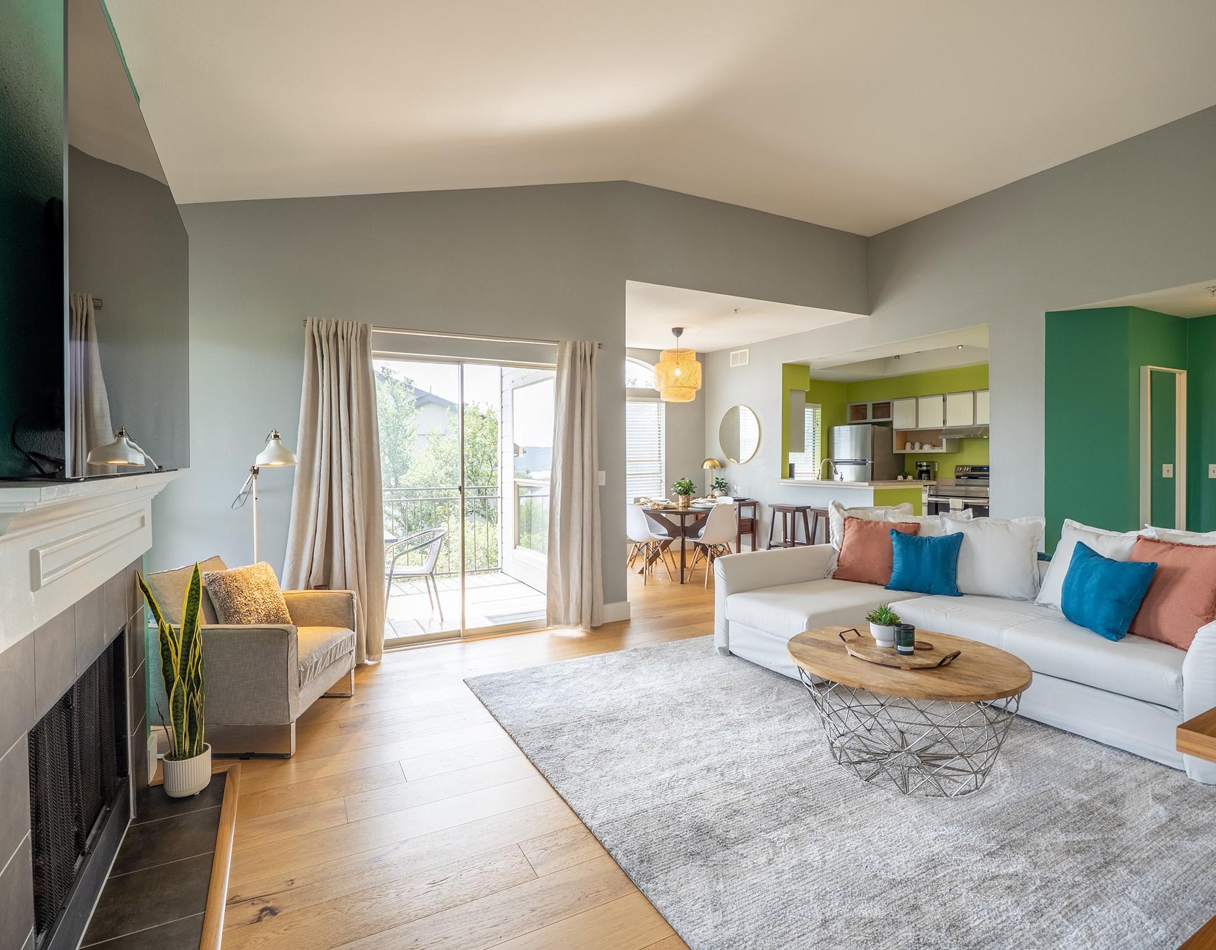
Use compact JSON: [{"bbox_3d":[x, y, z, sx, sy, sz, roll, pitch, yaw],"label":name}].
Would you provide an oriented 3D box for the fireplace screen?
[{"bbox_3d":[-1.508,0.814,1.683,0.050,0.530,0.860,-1,2,-29],"label":"fireplace screen"}]

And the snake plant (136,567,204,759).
[{"bbox_3d":[-1.704,0.740,2.259,0.205,0.781,0.170,-2,2,-36],"label":"snake plant"}]

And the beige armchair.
[{"bbox_3d":[-1.777,0.844,2.895,0.780,0.800,0.700,0,2,-1],"label":"beige armchair"}]

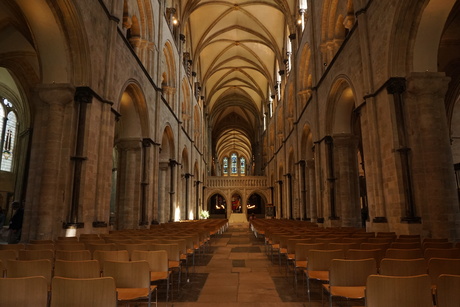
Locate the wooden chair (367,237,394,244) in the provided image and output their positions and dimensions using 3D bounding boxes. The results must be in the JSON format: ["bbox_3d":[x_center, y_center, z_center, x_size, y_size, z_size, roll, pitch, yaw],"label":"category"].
[{"bbox_3d":[2.915,2.094,6.062,0.500,0.800,0.530,-1,-11,1],"label":"wooden chair"}]

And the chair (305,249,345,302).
[{"bbox_3d":[1.315,1.754,4.319,0.500,0.810,0.530,0,-12,-1],"label":"chair"}]

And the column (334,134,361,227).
[{"bbox_3d":[5.044,1.562,13.131,1.200,4.550,1.200,-1,-11,1],"label":"column"}]

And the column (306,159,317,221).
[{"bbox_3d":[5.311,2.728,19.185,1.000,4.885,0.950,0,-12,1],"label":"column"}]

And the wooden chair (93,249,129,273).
[{"bbox_3d":[-1.599,1.778,4.355,0.500,0.810,0.530,-1,-12,2],"label":"wooden chair"}]

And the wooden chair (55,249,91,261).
[{"bbox_3d":[-2.187,1.820,4.462,0.500,0.800,0.530,-1,-11,1],"label":"wooden chair"}]

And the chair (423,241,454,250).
[{"bbox_3d":[3.639,1.987,5.498,0.525,0.775,0.540,0,-12,0],"label":"chair"}]

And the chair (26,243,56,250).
[{"bbox_3d":[-3.249,2.023,5.426,0.500,0.800,0.530,-1,-11,1],"label":"chair"}]

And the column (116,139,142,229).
[{"bbox_3d":[-4.388,1.688,13.337,1.200,4.550,1.200,-1,-11,1],"label":"column"}]

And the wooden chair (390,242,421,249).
[{"bbox_3d":[2.930,1.942,5.271,0.500,0.810,0.530,0,-12,-1],"label":"wooden chair"}]

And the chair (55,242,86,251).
[{"bbox_3d":[-2.800,2.054,5.635,0.525,0.775,0.540,-1,-12,2],"label":"chair"}]

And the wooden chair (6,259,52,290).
[{"bbox_3d":[-2.147,1.595,3.458,0.500,0.810,0.530,-1,-12,2],"label":"wooden chair"}]

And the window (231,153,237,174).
[{"bbox_3d":[0.982,2.989,86.085,1.700,6.200,0.250,-1,-11,1],"label":"window"}]

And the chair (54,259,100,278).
[{"bbox_3d":[-1.666,1.627,3.520,0.500,0.800,0.530,-1,-11,1],"label":"chair"}]

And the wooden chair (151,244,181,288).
[{"bbox_3d":[-1.052,1.952,5.212,0.500,0.810,0.530,-1,-12,2],"label":"wooden chair"}]

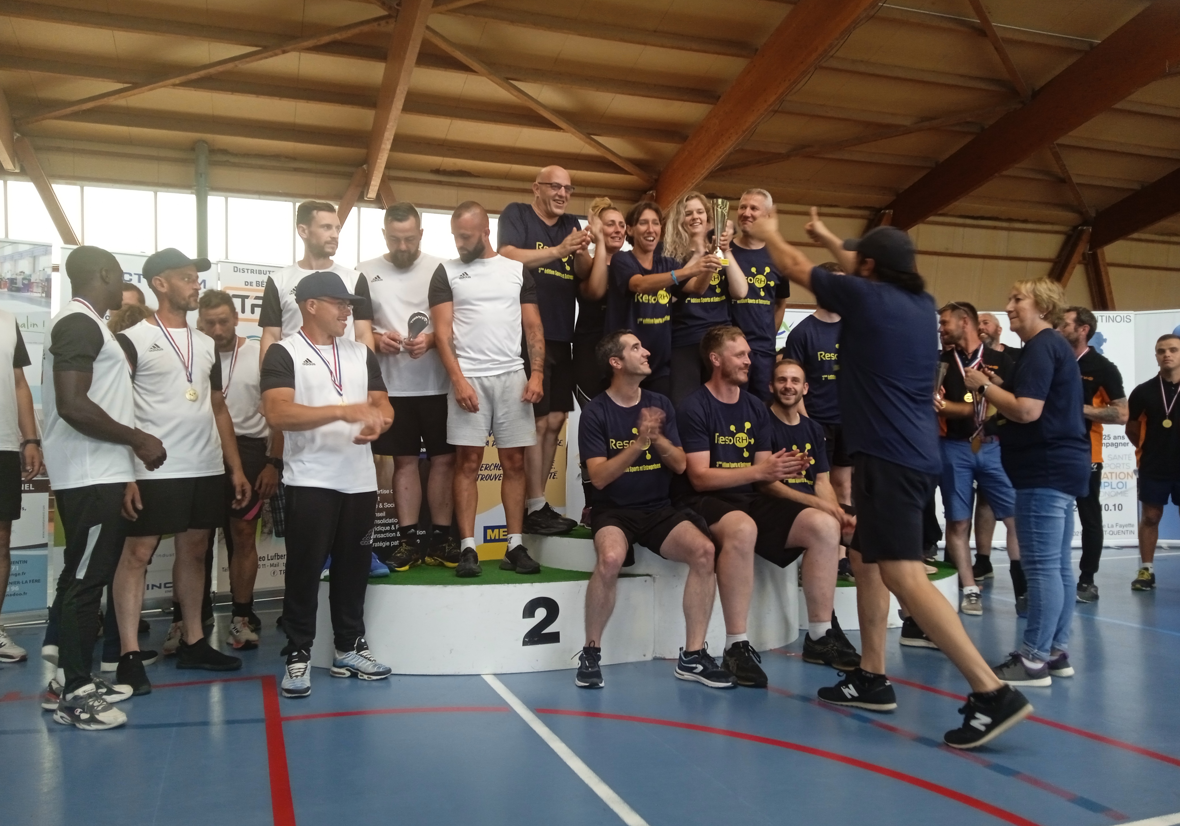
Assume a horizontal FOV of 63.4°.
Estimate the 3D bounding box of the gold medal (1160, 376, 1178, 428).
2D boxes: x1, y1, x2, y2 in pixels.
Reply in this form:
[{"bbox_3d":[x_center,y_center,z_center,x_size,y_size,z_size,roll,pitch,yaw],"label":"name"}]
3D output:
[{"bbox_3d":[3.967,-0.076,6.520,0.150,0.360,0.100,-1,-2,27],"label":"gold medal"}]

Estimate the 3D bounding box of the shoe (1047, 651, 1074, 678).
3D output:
[{"bbox_3d":[1.973,1.083,4.175,0.260,0.110,0.095,-1,-1,25],"label":"shoe"}]

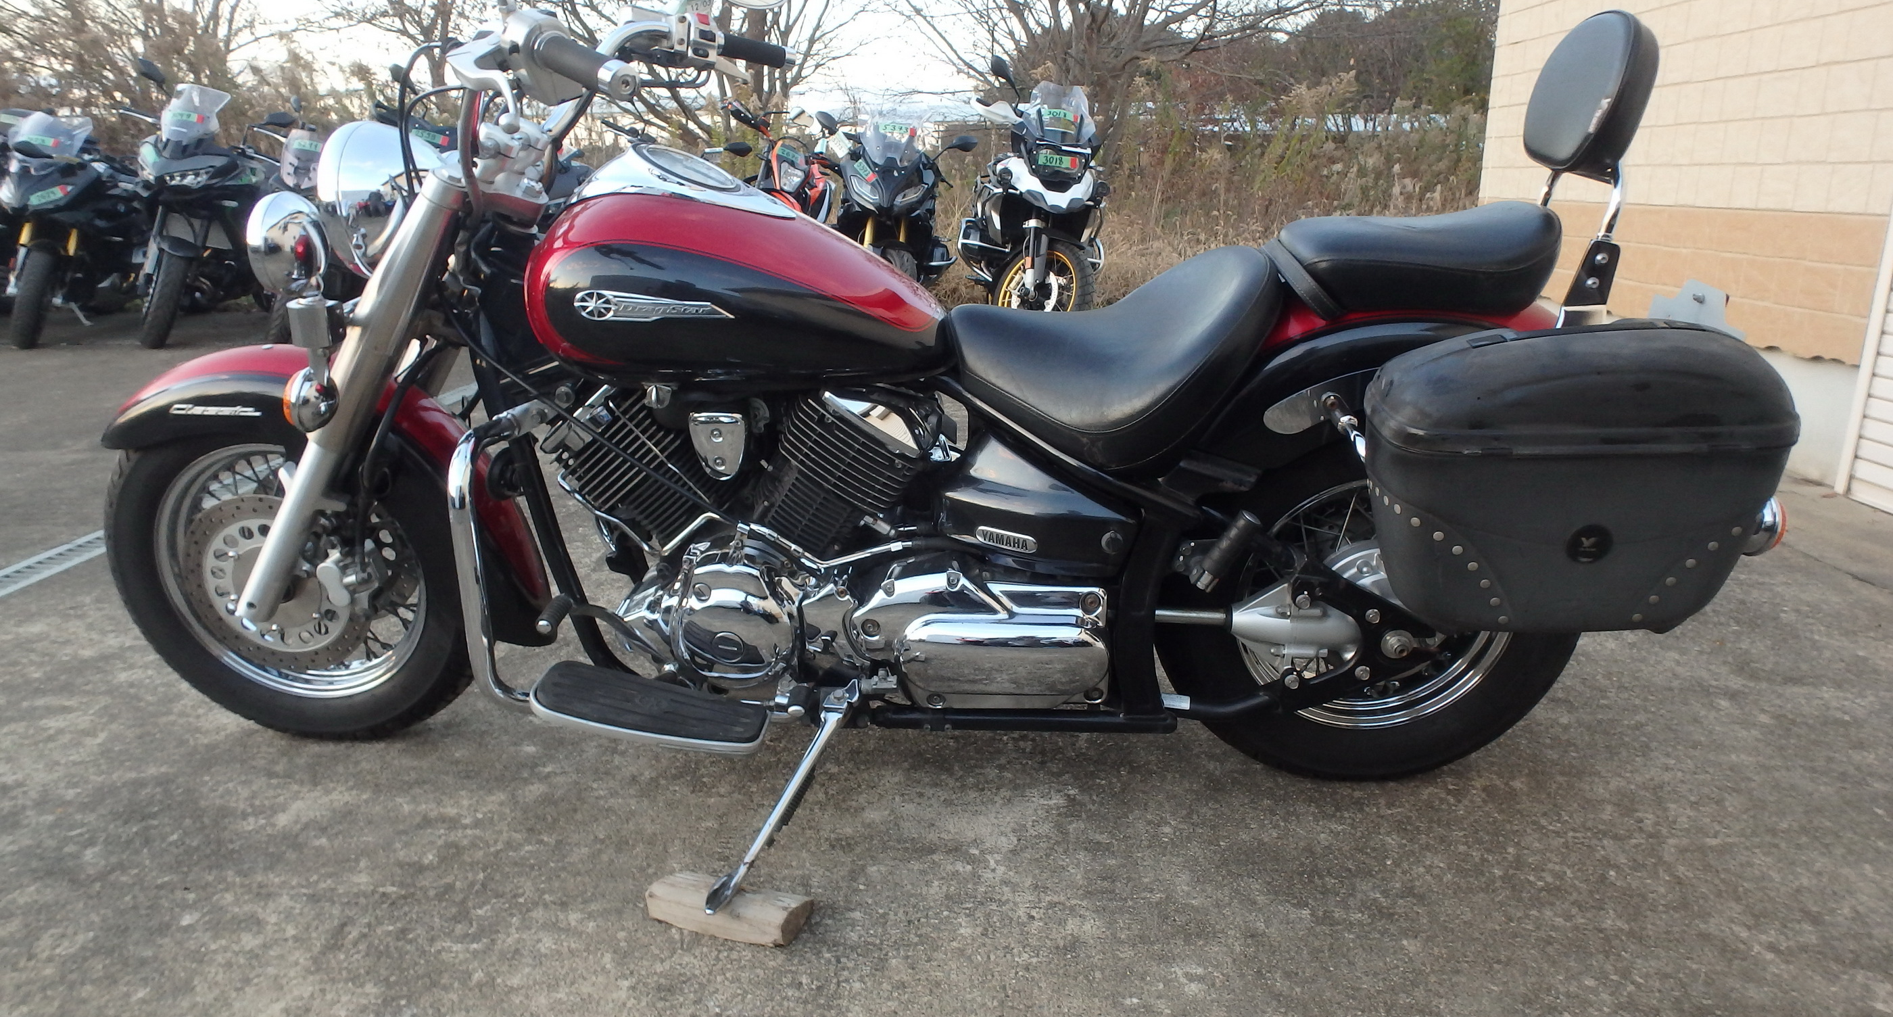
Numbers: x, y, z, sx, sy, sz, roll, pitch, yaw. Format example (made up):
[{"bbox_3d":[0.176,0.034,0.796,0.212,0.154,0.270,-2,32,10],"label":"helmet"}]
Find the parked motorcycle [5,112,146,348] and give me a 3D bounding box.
[{"bbox_3d":[-5.547,-1.788,7.319,0.860,1.330,2.120,-1,15,-19],"label":"parked motorcycle"}]

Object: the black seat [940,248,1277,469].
[{"bbox_3d":[0.221,-0.235,1.599,0.440,0.275,0.350,1,20,6],"label":"black seat"}]

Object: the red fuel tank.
[{"bbox_3d":[-0.270,-0.348,1.588,0.550,0.285,0.310,1,23,3],"label":"red fuel tank"}]

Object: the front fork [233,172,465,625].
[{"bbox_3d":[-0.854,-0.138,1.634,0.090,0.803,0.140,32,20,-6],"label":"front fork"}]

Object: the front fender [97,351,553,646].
[{"bbox_3d":[-0.932,-0.036,1.766,0.655,0.440,0.180,1,23,3],"label":"front fender"}]

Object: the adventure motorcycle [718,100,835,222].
[{"bbox_3d":[-0.901,-1.658,6.808,0.820,1.250,2.170,5,16,-6],"label":"adventure motorcycle"}]

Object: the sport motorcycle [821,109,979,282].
[{"bbox_3d":[-0.276,-1.763,7.037,0.900,1.270,2.120,5,16,1],"label":"sport motorcycle"}]

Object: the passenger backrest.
[{"bbox_3d":[0.808,-0.518,1.444,0.055,0.190,0.225,12,23,-1],"label":"passenger backrest"}]

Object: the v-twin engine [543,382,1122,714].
[{"bbox_3d":[-0.144,0.005,1.729,0.760,0.450,0.400,1,23,3],"label":"v-twin engine"}]

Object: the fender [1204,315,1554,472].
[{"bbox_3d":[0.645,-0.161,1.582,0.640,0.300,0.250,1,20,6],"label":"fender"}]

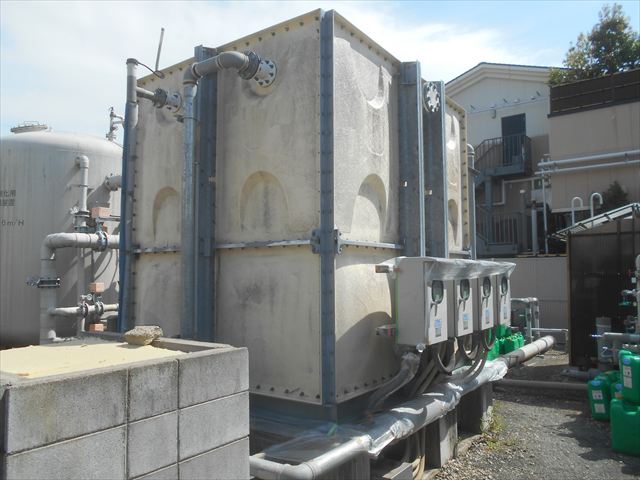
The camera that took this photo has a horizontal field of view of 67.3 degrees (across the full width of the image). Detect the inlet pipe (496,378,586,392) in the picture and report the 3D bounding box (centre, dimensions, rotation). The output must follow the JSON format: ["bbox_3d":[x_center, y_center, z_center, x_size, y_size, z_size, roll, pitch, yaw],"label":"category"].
[{"bbox_3d":[2.765,1.840,6.000,1.250,0.100,0.100,-2,-4,18],"label":"inlet pipe"}]

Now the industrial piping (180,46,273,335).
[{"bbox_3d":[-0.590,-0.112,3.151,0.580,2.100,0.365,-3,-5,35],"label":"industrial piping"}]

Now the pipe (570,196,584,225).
[{"bbox_3d":[4.928,-0.555,9.200,0.220,0.560,0.055,-3,-5,35],"label":"pipe"}]

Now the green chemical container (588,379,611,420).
[{"bbox_3d":[2.890,1.624,4.970,0.180,0.385,0.310,-3,-5,32],"label":"green chemical container"}]

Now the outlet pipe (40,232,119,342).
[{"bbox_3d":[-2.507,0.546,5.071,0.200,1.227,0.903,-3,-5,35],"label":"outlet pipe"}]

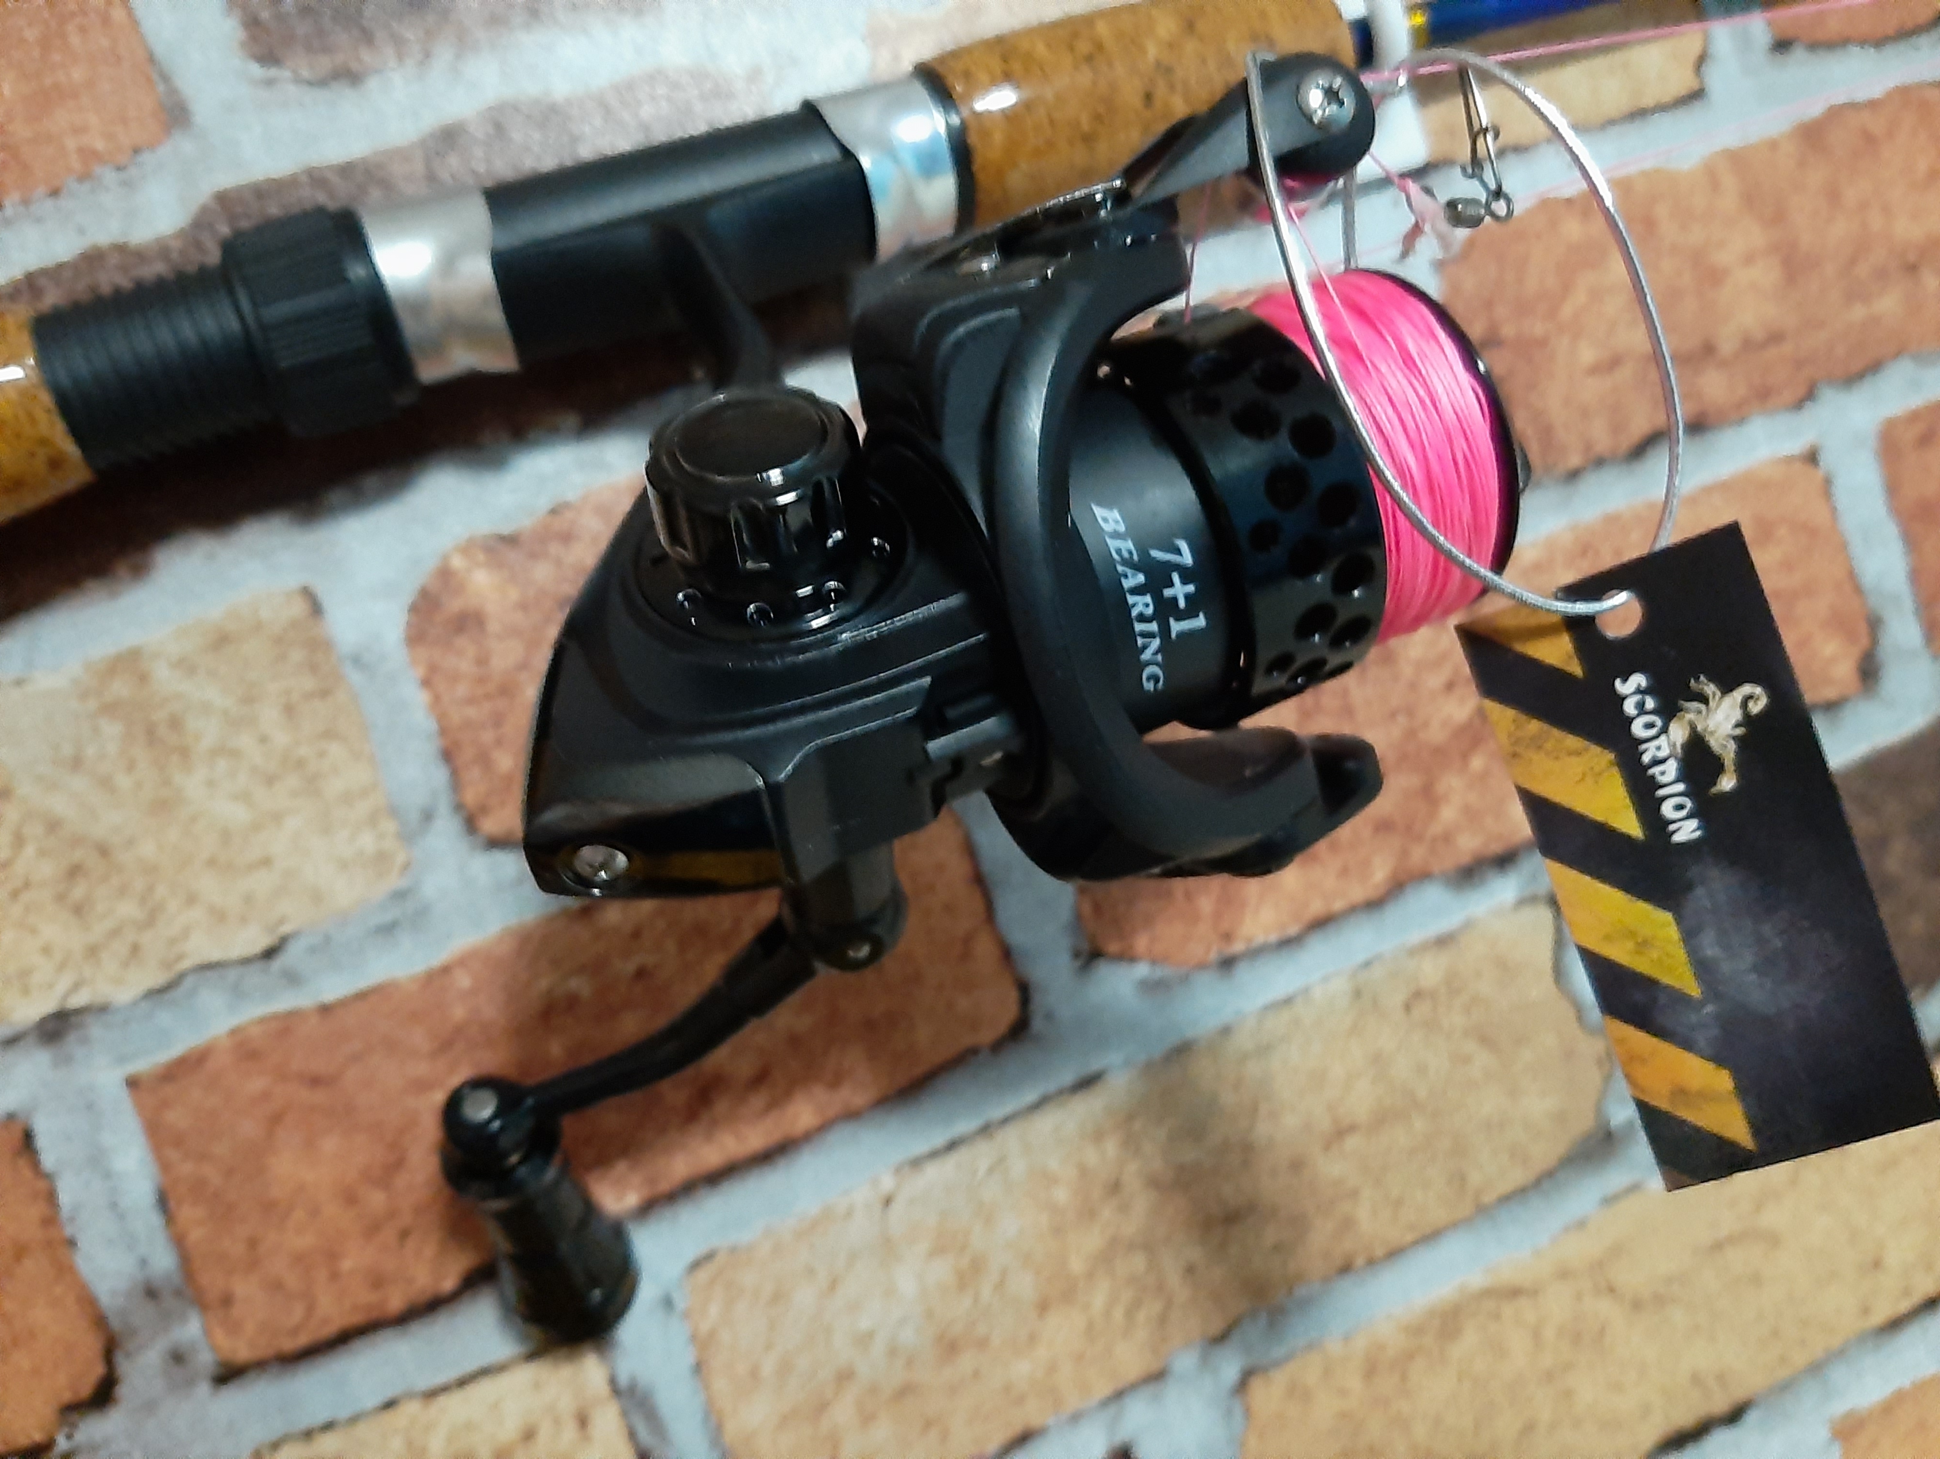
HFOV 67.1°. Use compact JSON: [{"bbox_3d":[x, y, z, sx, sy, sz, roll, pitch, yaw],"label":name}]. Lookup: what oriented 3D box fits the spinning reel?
[{"bbox_3d":[-0.016,-0.013,0.206,0.150,0.137,0.123,-22,51,-16],"label":"spinning reel"}]

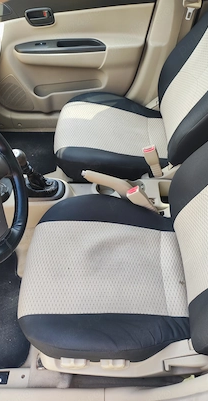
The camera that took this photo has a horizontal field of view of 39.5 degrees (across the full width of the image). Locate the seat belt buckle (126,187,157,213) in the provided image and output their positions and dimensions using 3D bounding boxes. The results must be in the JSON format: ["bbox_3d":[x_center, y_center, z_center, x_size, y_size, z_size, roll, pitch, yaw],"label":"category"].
[{"bbox_3d":[0.141,0.007,1.029,0.047,0.150,0.025,-24,44,26],"label":"seat belt buckle"}]

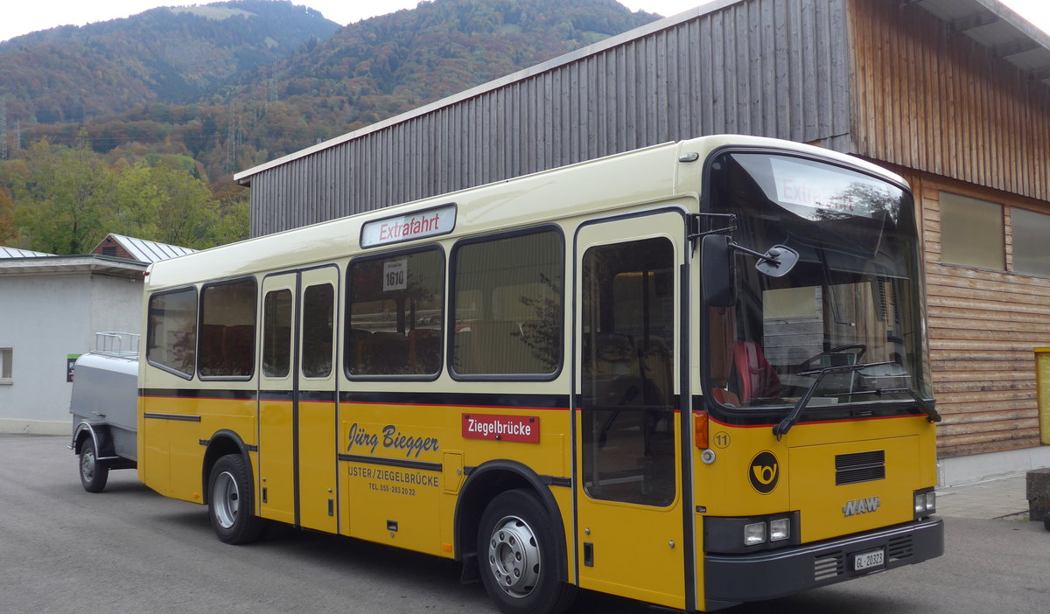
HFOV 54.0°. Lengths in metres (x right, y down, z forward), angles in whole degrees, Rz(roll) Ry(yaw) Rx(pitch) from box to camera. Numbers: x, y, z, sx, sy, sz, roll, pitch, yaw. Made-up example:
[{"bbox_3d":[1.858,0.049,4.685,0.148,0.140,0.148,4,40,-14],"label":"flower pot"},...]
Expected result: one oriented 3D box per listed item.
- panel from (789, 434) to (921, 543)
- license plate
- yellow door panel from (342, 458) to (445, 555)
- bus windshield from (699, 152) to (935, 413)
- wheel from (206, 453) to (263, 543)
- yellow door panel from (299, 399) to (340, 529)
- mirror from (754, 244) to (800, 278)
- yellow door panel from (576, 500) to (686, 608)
[{"bbox_3d":[1.926,1.033,5.962,1.344,0.515,0.050,2,-4,-40],"label":"panel"},{"bbox_3d":[1.980,1.456,5.922,0.300,0.081,0.015,2,-4,-40],"label":"license plate"},{"bbox_3d":[-0.988,1.468,7.652,0.050,0.587,1.359,2,-4,-40],"label":"yellow door panel"},{"bbox_3d":[1.835,-0.149,6.095,2.200,1.420,0.280,2,-4,-40],"label":"bus windshield"},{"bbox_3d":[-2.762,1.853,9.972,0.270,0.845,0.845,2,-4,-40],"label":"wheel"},{"bbox_3d":[-1.679,1.308,8.483,0.050,1.039,0.624,2,-4,-40],"label":"yellow door panel"},{"bbox_3d":[1.297,-0.236,5.300,0.155,0.050,0.180,26,56,34],"label":"mirror"},{"bbox_3d":[0.598,1.361,5.765,0.050,0.514,0.833,2,-4,-40],"label":"yellow door panel"}]

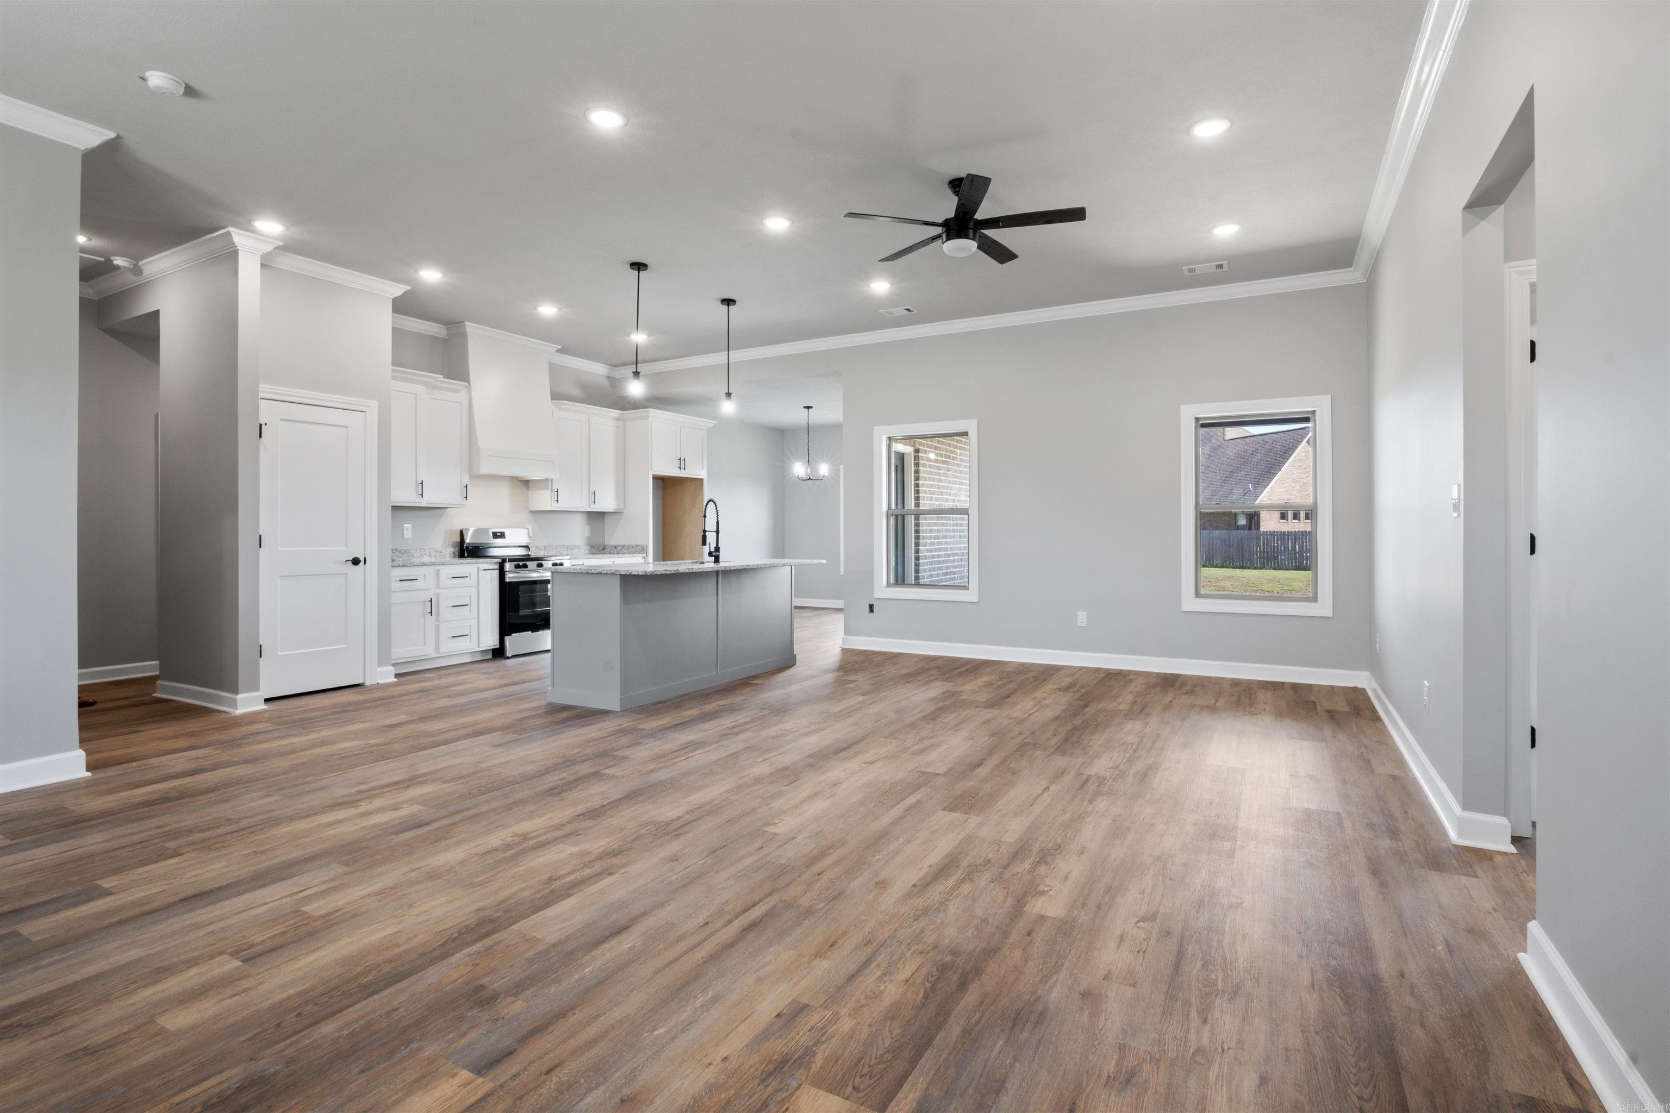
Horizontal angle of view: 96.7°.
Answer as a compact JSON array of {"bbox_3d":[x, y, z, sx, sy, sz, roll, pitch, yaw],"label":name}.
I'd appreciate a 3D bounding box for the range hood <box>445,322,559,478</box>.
[{"bbox_3d":[-3.295,-1.463,7.401,0.460,1.360,1.000,1,1,30],"label":"range hood"}]

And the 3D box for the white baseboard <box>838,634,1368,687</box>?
[{"bbox_3d":[2.053,0.892,6.622,4.441,0.129,0.034,1,2,27],"label":"white baseboard"}]

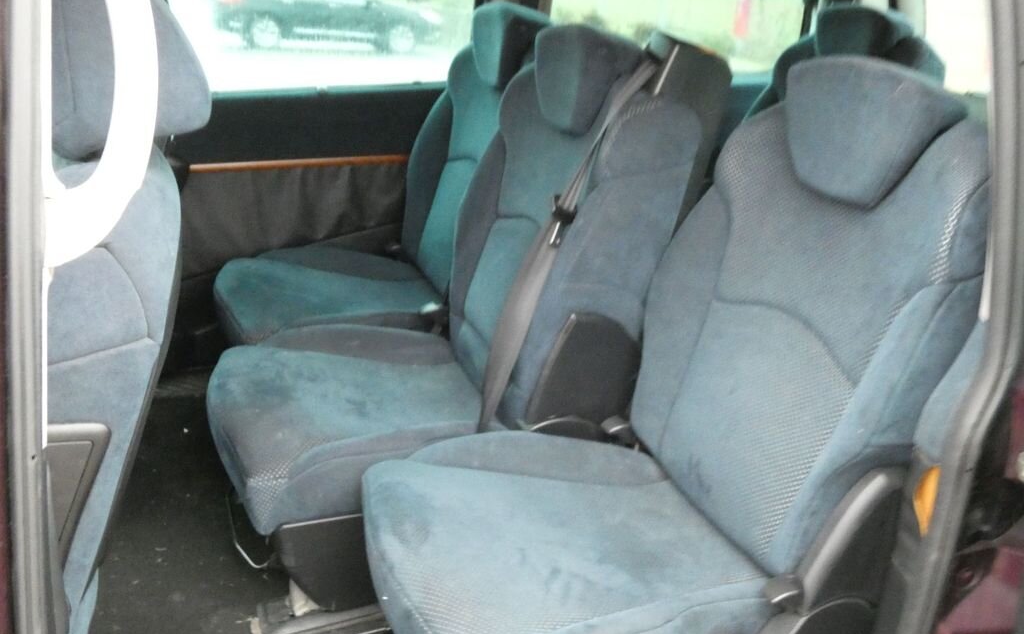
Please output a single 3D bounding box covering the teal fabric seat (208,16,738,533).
[{"bbox_3d":[-0.107,-0.106,1.516,0.760,0.750,0.500,-7,23,-23],"label":"teal fabric seat"}]

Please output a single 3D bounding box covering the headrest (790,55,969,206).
[{"bbox_3d":[0.439,-0.237,1.151,0.124,0.171,0.235,1,20,-26],"label":"headrest"}]

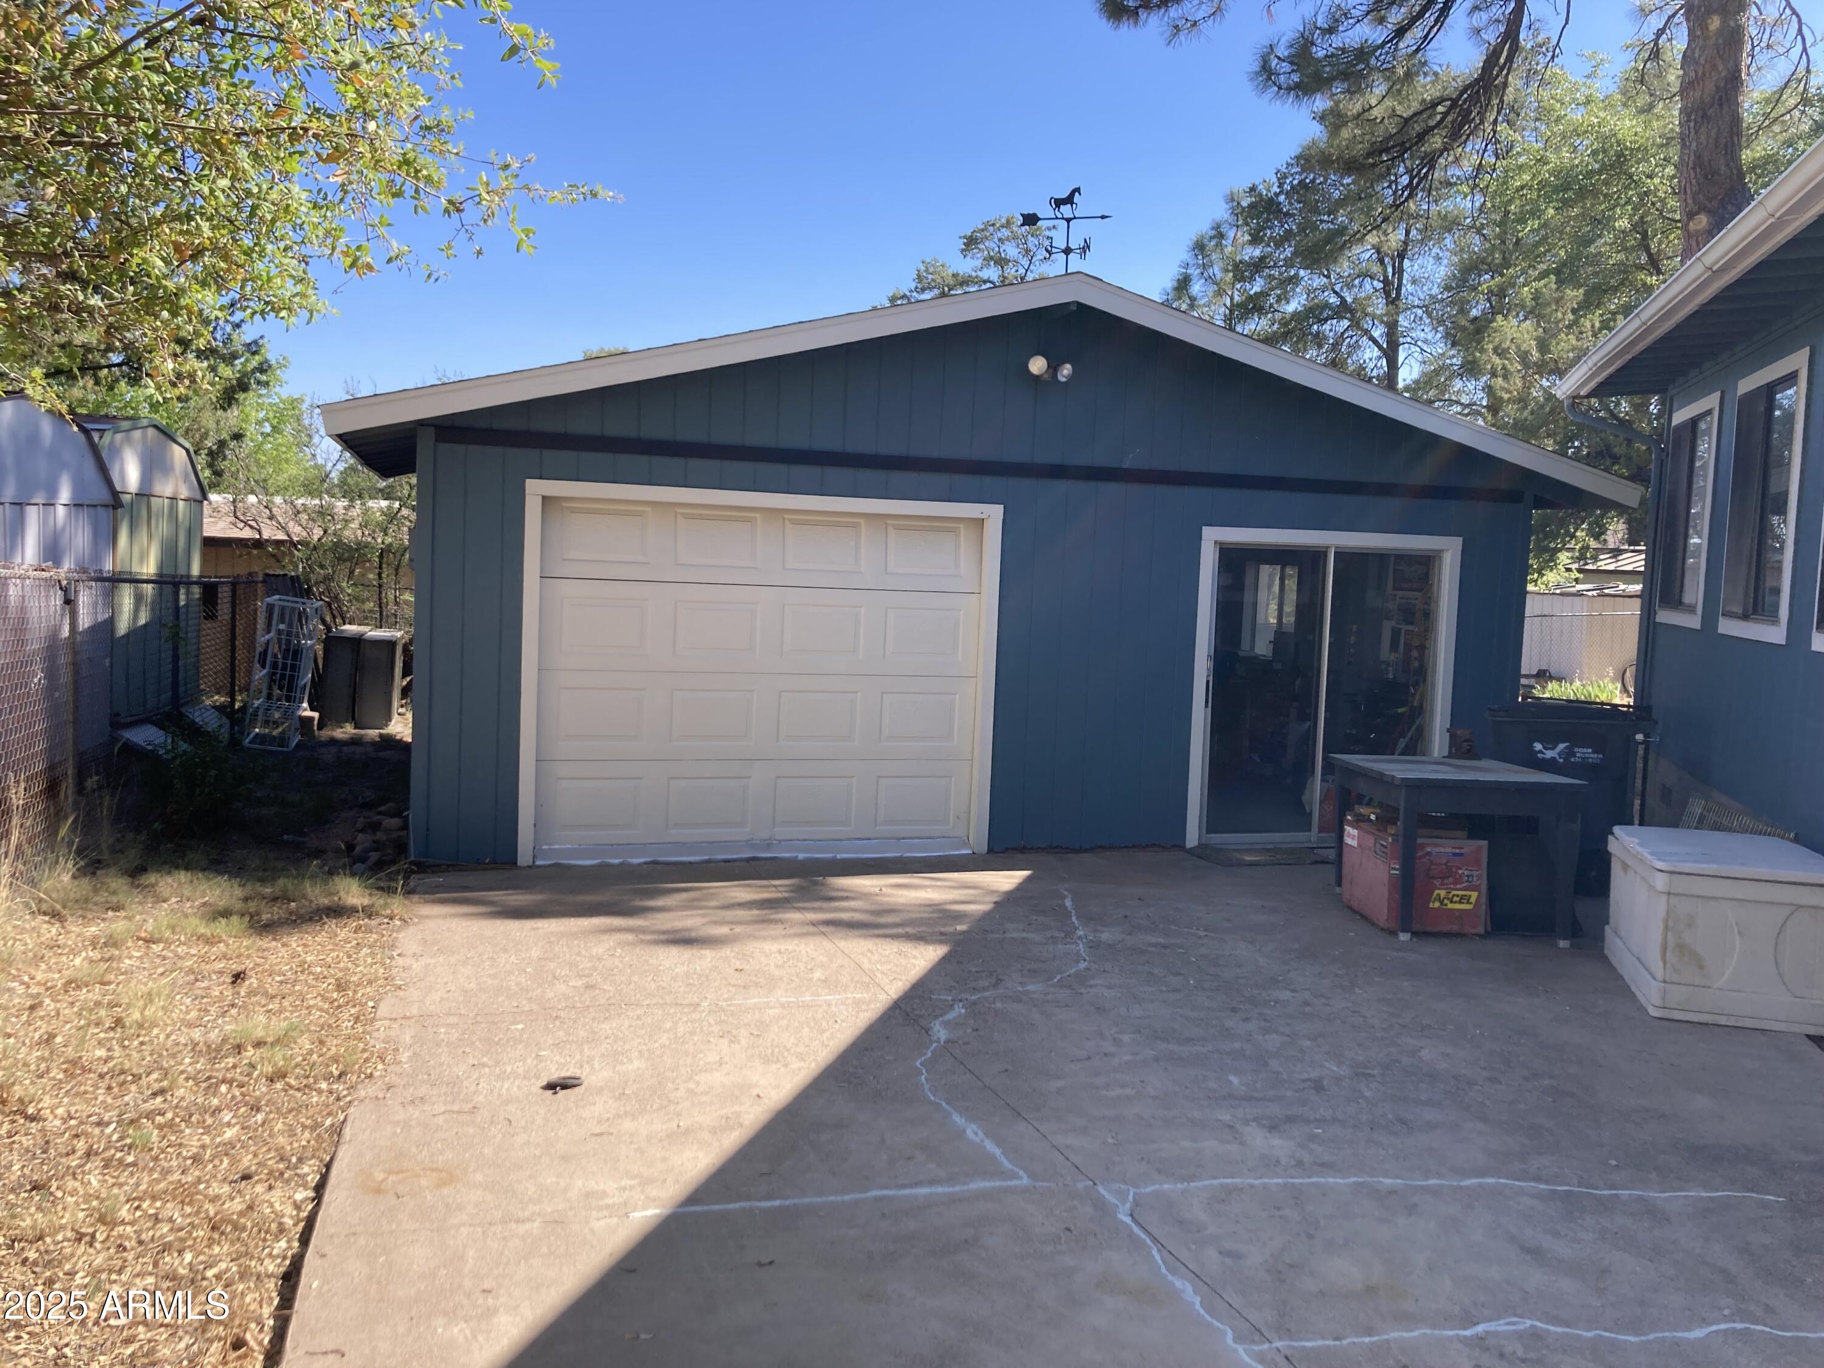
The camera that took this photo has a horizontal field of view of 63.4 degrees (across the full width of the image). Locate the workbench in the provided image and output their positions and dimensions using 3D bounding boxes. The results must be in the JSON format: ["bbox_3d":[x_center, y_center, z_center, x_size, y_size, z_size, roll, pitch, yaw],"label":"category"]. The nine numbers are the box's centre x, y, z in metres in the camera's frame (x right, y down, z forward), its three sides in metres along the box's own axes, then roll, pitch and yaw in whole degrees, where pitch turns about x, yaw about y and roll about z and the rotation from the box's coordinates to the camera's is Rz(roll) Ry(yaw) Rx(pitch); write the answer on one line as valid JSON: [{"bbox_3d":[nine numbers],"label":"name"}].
[{"bbox_3d":[2.800,0.845,7.760,0.950,0.805,1.000,2,4,-5],"label":"workbench"}]

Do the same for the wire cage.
[{"bbox_3d":[-5.049,-0.103,11.873,0.340,1.130,0.780,9,3,-18],"label":"wire cage"}]

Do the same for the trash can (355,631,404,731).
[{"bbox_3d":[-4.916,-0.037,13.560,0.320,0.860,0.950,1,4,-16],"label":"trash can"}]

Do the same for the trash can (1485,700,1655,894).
[{"bbox_3d":[3.930,0.665,8.860,0.840,1.070,0.700,3,4,20],"label":"trash can"}]

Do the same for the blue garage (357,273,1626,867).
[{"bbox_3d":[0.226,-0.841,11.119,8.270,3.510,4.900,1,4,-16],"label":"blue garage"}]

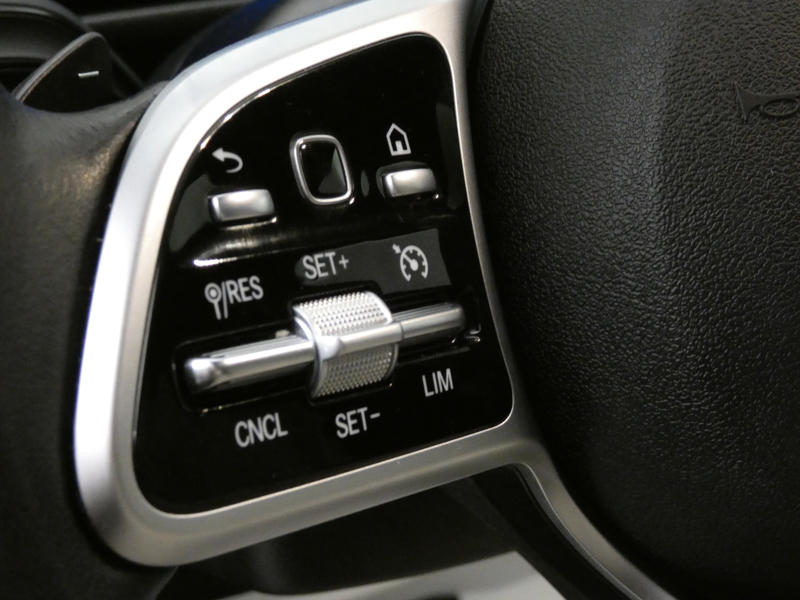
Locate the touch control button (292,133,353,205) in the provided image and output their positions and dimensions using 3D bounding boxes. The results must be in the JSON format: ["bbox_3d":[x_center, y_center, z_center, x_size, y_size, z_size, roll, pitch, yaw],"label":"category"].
[{"bbox_3d":[-0.011,-0.018,0.230,0.002,0.010,0.009,-11,0,44],"label":"touch control button"}]

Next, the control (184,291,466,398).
[{"bbox_3d":[-0.011,0.006,0.226,0.049,0.012,0.009,-12,0,-43],"label":"control"}]

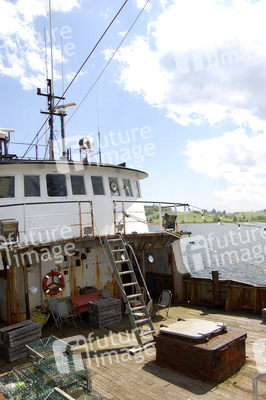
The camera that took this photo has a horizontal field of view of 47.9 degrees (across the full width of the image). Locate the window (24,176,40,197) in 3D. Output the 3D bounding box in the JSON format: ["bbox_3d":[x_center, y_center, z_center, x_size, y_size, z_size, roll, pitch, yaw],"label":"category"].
[{"bbox_3d":[-3.041,-0.424,9.048,0.460,0.660,0.070,-2,-10,-17],"label":"window"}]

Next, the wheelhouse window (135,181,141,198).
[{"bbox_3d":[0.179,-0.429,12.319,0.070,0.660,0.460,-11,-5,16],"label":"wheelhouse window"}]

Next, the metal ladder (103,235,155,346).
[{"bbox_3d":[-0.086,2.148,7.452,0.476,2.718,0.150,1,-35,-38],"label":"metal ladder"}]

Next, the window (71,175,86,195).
[{"bbox_3d":[-1.771,-0.466,9.656,0.460,0.660,0.070,-1,-11,-34],"label":"window"}]

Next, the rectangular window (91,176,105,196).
[{"bbox_3d":[-1.190,-0.475,10.114,0.460,0.660,0.070,0,-11,-43],"label":"rectangular window"}]

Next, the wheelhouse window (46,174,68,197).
[{"bbox_3d":[-2.375,-0.449,9.397,0.620,0.742,0.060,-1,-13,-27],"label":"wheelhouse window"}]

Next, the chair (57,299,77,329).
[{"bbox_3d":[-1.911,3.261,8.550,0.460,0.790,0.480,0,-5,-28],"label":"chair"}]

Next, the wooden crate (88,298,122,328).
[{"bbox_3d":[-0.809,3.316,8.857,0.806,0.646,0.497,2,-6,-43],"label":"wooden crate"}]

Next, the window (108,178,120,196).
[{"bbox_3d":[-0.680,-0.474,10.662,0.070,0.660,0.460,-14,-9,38],"label":"window"}]

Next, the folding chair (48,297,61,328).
[{"bbox_3d":[-2.177,3.275,8.700,0.460,0.790,0.480,0,-5,-28],"label":"folding chair"}]

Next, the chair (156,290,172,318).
[{"bbox_3d":[0.898,3.007,8.600,0.460,0.790,0.480,-5,-5,40],"label":"chair"}]

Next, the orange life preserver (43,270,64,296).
[{"bbox_3d":[-2.448,2.591,9.300,0.720,0.740,0.110,1,-5,-38],"label":"orange life preserver"}]

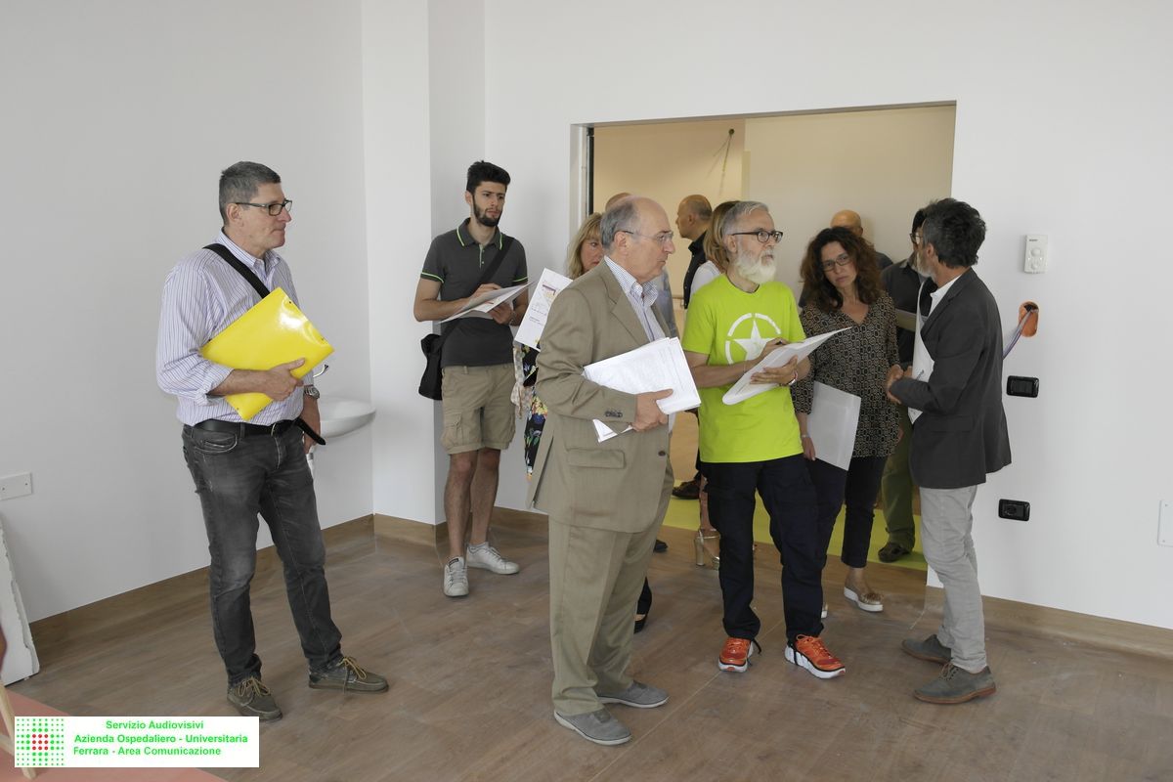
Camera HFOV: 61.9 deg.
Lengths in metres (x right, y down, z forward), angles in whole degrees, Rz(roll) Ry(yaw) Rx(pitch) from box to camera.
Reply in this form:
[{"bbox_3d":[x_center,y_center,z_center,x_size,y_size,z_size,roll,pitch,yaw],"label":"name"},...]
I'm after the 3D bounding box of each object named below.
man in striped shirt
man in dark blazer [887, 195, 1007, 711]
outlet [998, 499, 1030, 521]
[{"bbox_3d":[-1.054,0.160,3.267,0.570,1.804,0.570,5,10,28],"label":"man in striped shirt"},{"bbox_3d":[1.295,0.191,3.486,0.480,1.722,0.520,2,9,13],"label":"man in dark blazer"},{"bbox_3d":[1.742,0.486,3.982,0.118,0.080,0.014,6,10,31],"label":"outlet"}]

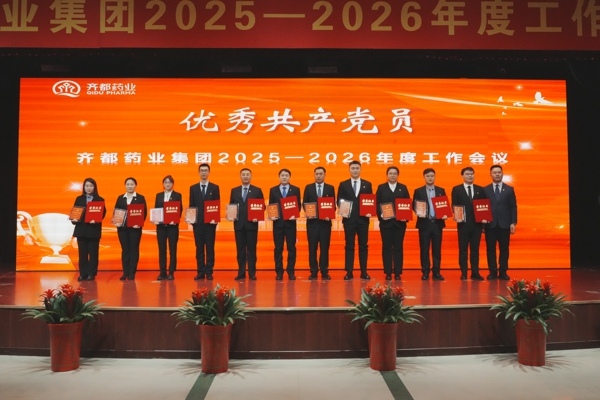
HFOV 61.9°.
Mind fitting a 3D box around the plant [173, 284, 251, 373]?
[{"bbox_3d":[-0.860,1.255,4.930,0.770,0.840,0.740,0,-2,0],"label":"plant"}]

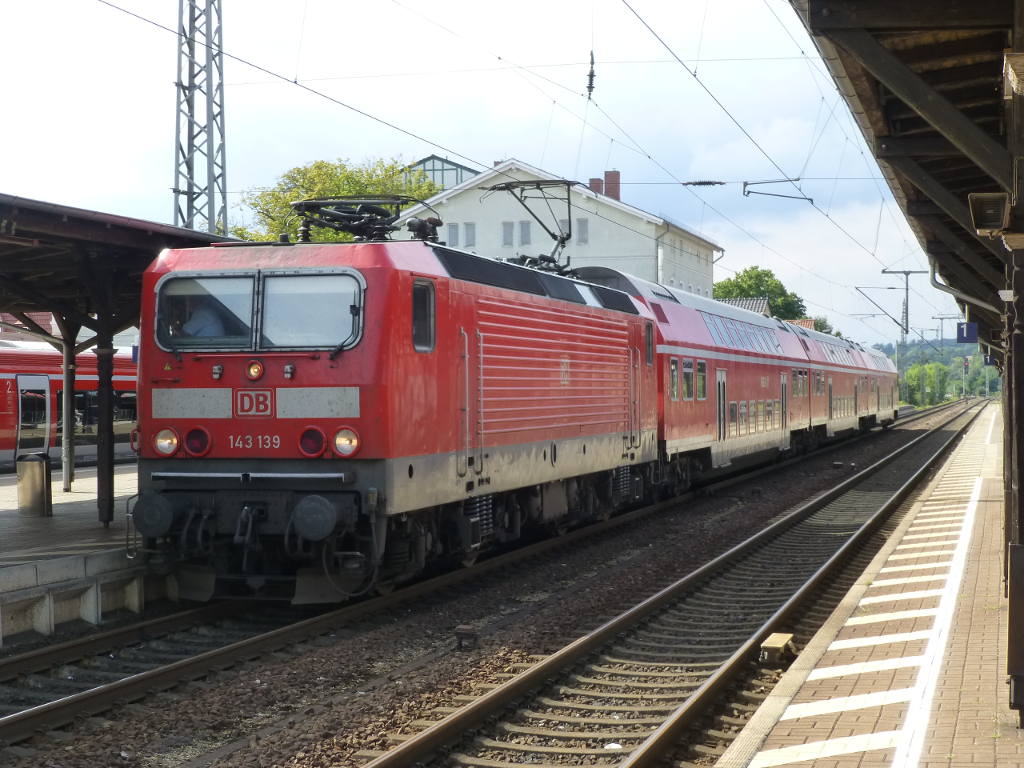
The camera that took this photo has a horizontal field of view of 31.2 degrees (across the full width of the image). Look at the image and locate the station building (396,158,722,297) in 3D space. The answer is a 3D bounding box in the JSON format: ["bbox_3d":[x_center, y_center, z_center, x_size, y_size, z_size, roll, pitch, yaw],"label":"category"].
[{"bbox_3d":[2.749,-5.269,113.237,17.200,15.100,21.000,0,0,15],"label":"station building"}]

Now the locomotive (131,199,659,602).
[{"bbox_3d":[-0.672,0.103,26.656,3.020,4.600,16.640,0,0,15],"label":"locomotive"}]

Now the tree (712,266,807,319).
[{"bbox_3d":[20.636,-3.686,155.019,8.800,12.490,8.800,0,0,15],"label":"tree"}]

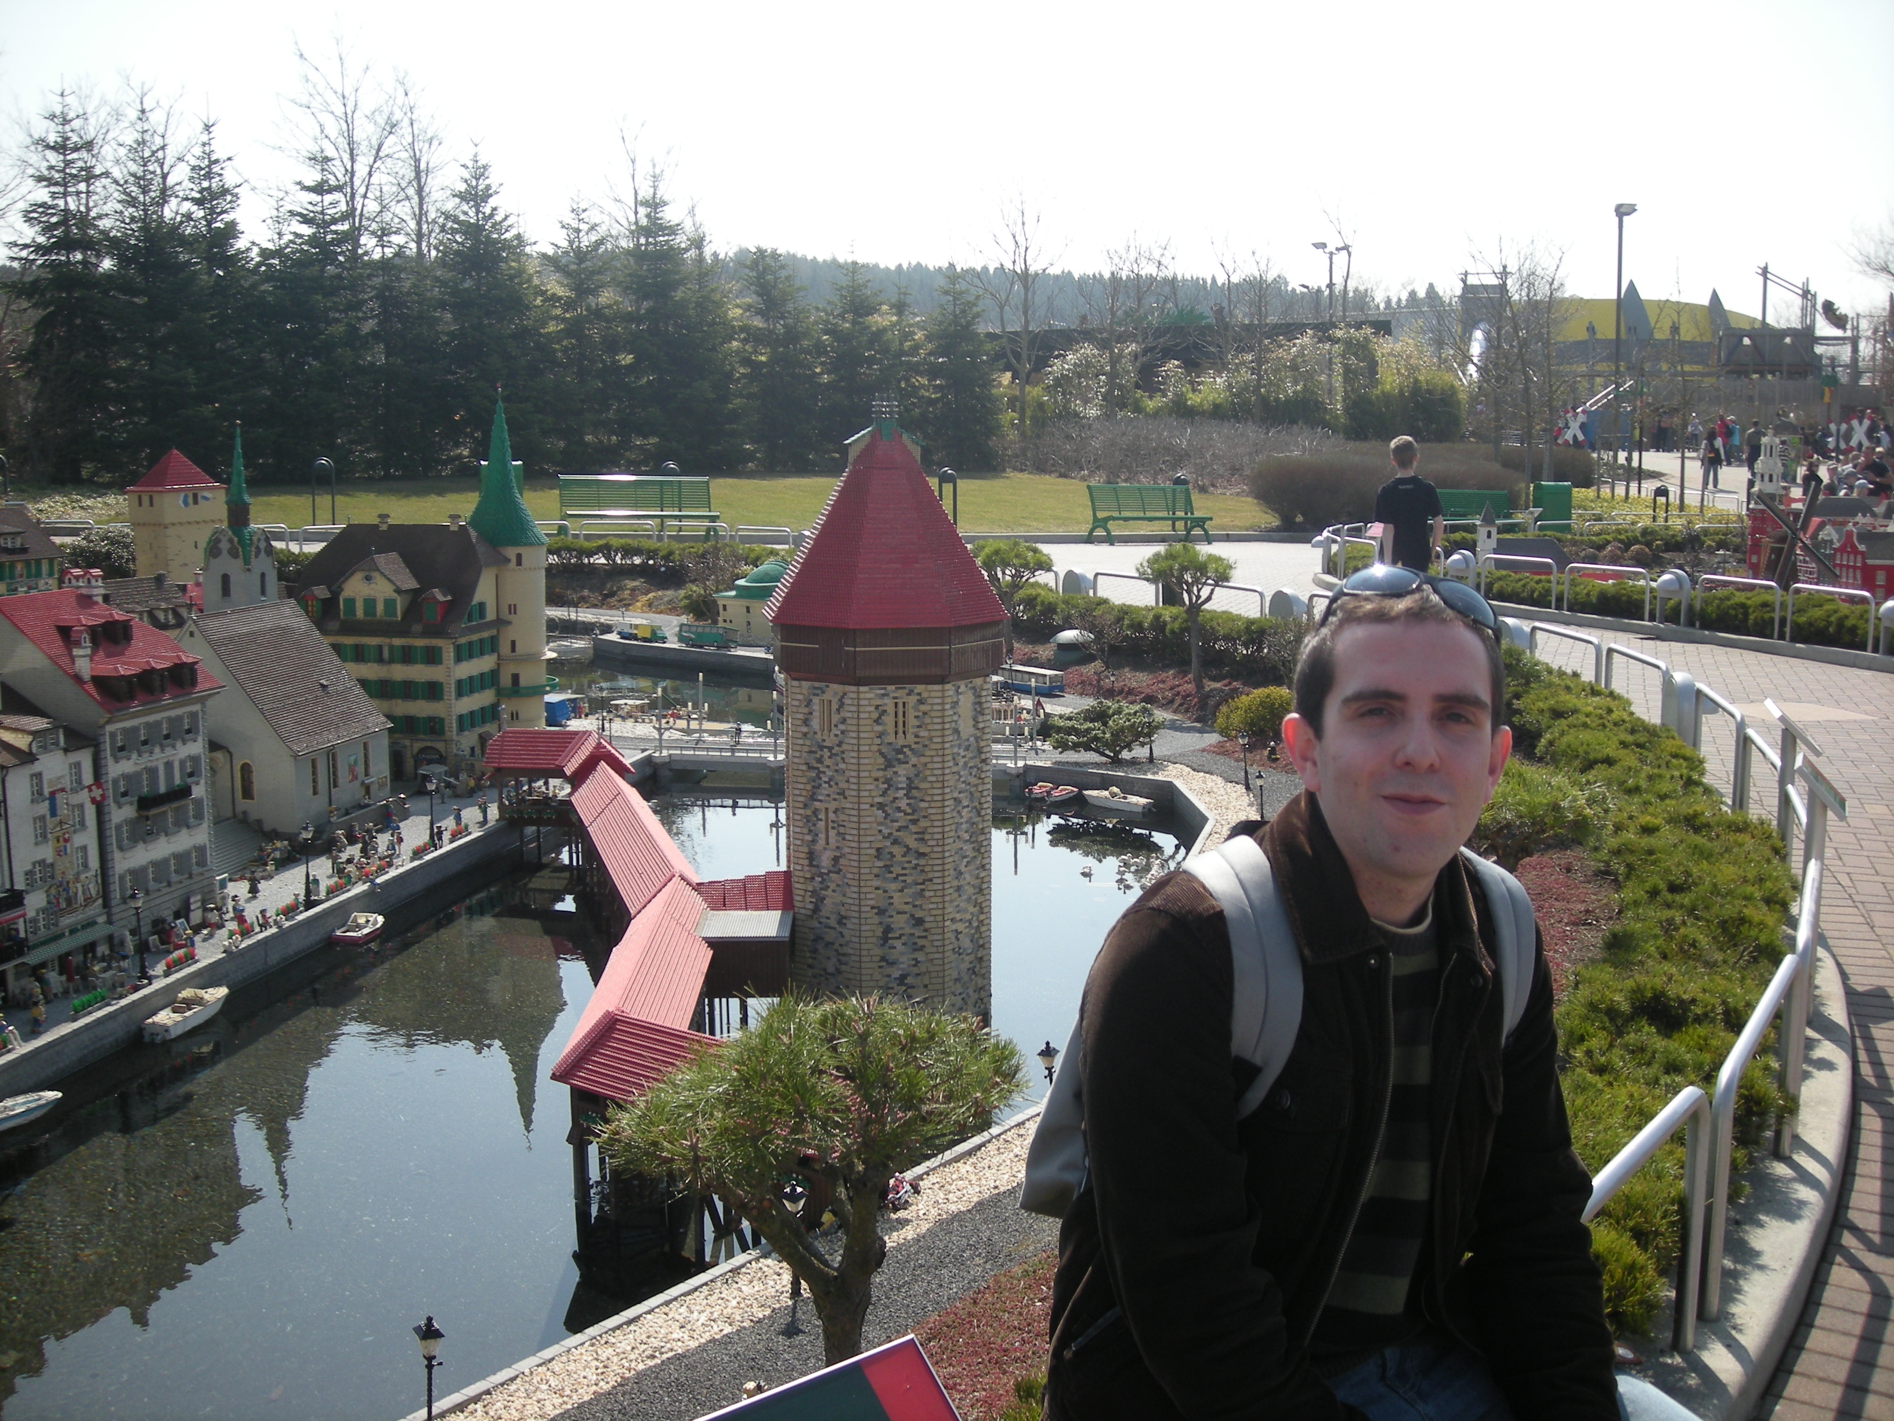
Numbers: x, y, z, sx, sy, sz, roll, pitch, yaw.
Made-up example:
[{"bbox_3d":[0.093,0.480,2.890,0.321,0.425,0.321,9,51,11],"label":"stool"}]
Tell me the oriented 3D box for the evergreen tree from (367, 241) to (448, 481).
[{"bbox_3d":[-12.474,-8.068,44.281,2.200,5.253,2.200,0,9,0],"label":"evergreen tree"}]

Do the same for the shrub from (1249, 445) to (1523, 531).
[{"bbox_3d":[6.001,-3.057,26.041,3.600,1.020,2.300,0,9,0],"label":"shrub"}]

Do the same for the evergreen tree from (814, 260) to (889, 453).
[{"bbox_3d":[-2.502,-9.219,51.003,2.200,5.587,2.200,0,8,0],"label":"evergreen tree"}]

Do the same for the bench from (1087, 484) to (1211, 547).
[{"bbox_3d":[3.037,-2.907,28.568,1.850,0.860,0.660,-5,10,-30],"label":"bench"}]

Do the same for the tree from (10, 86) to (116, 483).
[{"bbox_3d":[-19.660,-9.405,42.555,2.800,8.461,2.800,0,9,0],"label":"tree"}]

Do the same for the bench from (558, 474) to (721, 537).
[{"bbox_3d":[-3.752,-2.427,23.448,1.850,0.860,0.660,-3,9,-17],"label":"bench"}]

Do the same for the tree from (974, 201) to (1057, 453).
[{"bbox_3d":[1.880,-9.890,50.083,2.600,6.840,2.600,0,9,0],"label":"tree"}]

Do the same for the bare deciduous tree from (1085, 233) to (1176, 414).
[{"bbox_3d":[4.771,-9.814,50.003,2.400,5.086,2.300,0,8,0],"label":"bare deciduous tree"}]

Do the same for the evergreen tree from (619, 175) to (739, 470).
[{"bbox_3d":[-6.942,-10.018,49.506,3.100,7.546,3.000,0,8,0],"label":"evergreen tree"}]

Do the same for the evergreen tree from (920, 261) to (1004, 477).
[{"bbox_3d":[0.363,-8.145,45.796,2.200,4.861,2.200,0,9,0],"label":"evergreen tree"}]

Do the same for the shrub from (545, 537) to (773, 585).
[{"bbox_3d":[-2.822,-1.469,18.690,2.250,0.411,0.800,3,9,22],"label":"shrub"}]

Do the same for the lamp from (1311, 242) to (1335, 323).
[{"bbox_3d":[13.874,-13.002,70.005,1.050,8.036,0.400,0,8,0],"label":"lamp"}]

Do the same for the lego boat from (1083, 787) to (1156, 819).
[{"bbox_3d":[0.803,0.426,9.161,0.360,0.095,0.120,4,10,29],"label":"lego boat"}]

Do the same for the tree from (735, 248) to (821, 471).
[{"bbox_3d":[-4.423,-9.132,50.004,2.400,5.742,2.400,0,8,0],"label":"tree"}]

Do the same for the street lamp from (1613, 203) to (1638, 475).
[{"bbox_3d":[17.774,-9.656,50.131,0.700,7.022,0.360,-1,9,-5],"label":"street lamp"}]

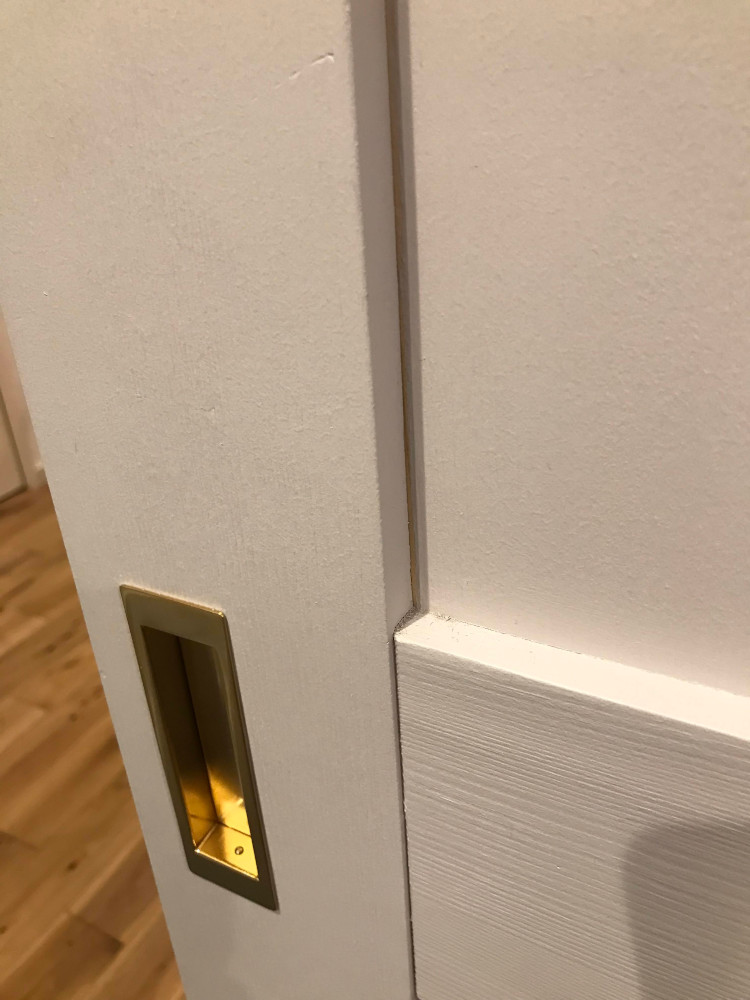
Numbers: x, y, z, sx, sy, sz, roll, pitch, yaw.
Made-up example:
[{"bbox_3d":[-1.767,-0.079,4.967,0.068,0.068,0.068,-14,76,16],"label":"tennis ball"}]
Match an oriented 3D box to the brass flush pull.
[{"bbox_3d":[-0.050,0.079,0.258,0.041,0.121,0.013,11,30,28],"label":"brass flush pull"}]

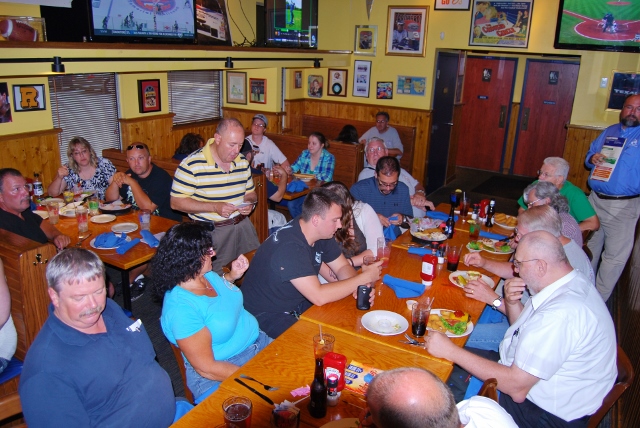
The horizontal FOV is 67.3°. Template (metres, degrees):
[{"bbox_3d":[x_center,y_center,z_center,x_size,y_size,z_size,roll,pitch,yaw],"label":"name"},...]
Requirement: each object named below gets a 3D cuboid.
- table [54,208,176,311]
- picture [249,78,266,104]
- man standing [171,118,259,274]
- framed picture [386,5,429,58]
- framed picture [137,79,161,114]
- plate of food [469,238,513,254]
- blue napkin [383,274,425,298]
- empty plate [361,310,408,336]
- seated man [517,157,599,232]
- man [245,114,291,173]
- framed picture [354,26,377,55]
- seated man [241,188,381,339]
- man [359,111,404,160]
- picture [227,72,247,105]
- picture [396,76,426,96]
[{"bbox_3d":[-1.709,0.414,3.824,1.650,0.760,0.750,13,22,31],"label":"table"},{"bbox_3d":[-0.803,-1.577,6.185,0.265,0.305,0.030,13,22,31],"label":"picture"},{"bbox_3d":[-0.600,0.190,3.120,0.540,1.650,0.460,-15,24,-43],"label":"man standing"},{"bbox_3d":[1.214,-2.554,6.725,0.615,0.660,0.035,13,22,31],"label":"framed picture"},{"bbox_3d":[-1.838,-1.279,5.209,0.045,0.345,0.252,12,20,29],"label":"framed picture"},{"bbox_3d":[1.239,0.220,3.435,0.280,0.060,0.250,11,21,28],"label":"plate of food"},{"bbox_3d":[0.478,0.428,2.811,0.260,0.035,0.190,11,21,28],"label":"blue napkin"},{"bbox_3d":[0.316,0.533,2.329,0.235,0.026,0.235,2,17,-1],"label":"empty plate"},{"bbox_3d":[1.889,0.199,3.944,0.750,1.320,0.540,10,21,25],"label":"seated man"},{"bbox_3d":[-0.752,-0.480,5.647,0.540,1.320,0.740,12,21,27],"label":"man"},{"bbox_3d":[0.699,-2.595,7.214,0.370,0.429,0.030,11,21,28],"label":"framed picture"},{"bbox_3d":[-0.040,0.535,2.832,0.850,1.320,0.580,5,19,11],"label":"seated man"},{"bbox_3d":[0.864,-0.847,7.056,0.580,1.280,0.720,14,22,33],"label":"man"},{"bbox_3d":[-1.109,-1.693,6.480,0.347,0.411,0.030,11,21,28],"label":"picture"},{"bbox_3d":[1.352,-1.877,7.051,0.434,0.265,0.030,11,21,28],"label":"picture"}]

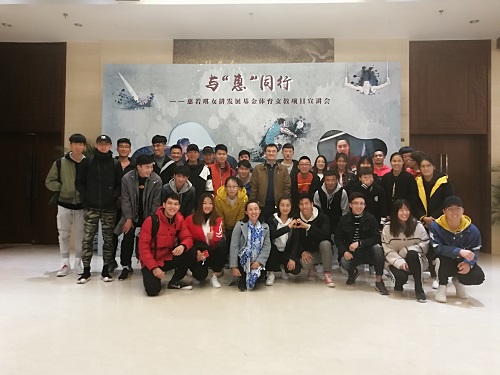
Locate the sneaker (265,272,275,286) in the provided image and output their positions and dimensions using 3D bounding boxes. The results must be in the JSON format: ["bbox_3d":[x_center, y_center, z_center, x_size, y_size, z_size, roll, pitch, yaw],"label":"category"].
[{"bbox_3d":[0.227,1.049,4.480,0.105,0.115,0.265,0,0,8],"label":"sneaker"}]

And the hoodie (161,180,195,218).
[{"bbox_3d":[-0.871,0.164,4.750,0.430,0.570,0.330,1,-2,-12],"label":"hoodie"}]

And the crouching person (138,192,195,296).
[{"bbox_3d":[-0.921,0.579,4.250,0.580,1.060,0.720,1,-2,-22],"label":"crouching person"}]

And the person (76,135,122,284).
[{"bbox_3d":[-1.825,0.249,4.778,0.550,1.770,0.360,1,-1,-9],"label":"person"}]

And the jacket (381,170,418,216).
[{"bbox_3d":[1.937,0.091,5.020,0.480,0.670,0.300,0,0,22],"label":"jacket"}]

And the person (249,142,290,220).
[{"bbox_3d":[0.282,0.258,5.280,0.550,1.710,0.360,1,0,2],"label":"person"}]

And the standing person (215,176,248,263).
[{"bbox_3d":[-0.226,0.509,4.963,0.450,1.300,0.650,1,-1,-5],"label":"standing person"}]

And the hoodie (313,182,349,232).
[{"bbox_3d":[0.993,0.256,4.750,0.450,0.620,0.330,0,-1,5],"label":"hoodie"}]

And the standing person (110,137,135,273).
[{"bbox_3d":[-1.710,0.235,5.250,0.500,1.790,0.320,1,-2,-15],"label":"standing person"}]

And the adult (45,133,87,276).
[{"bbox_3d":[-2.293,0.210,4.900,0.530,1.755,0.360,1,0,-13],"label":"adult"}]

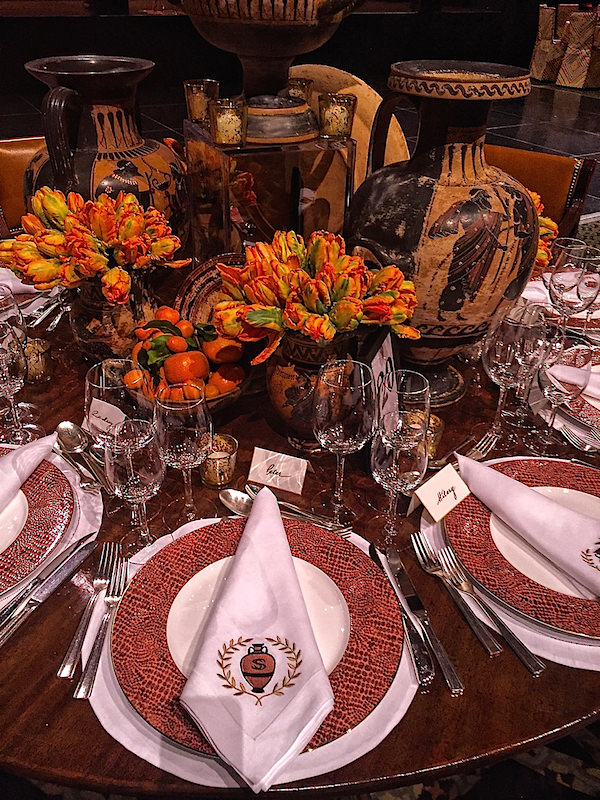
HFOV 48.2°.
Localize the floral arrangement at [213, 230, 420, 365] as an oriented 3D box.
[{"bbox_3d":[0.024,-0.149,0.962,0.300,0.180,0.270,2,34,0],"label":"floral arrangement"}]

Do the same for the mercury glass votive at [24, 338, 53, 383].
[{"bbox_3d":[-0.487,-0.070,1.235,0.057,0.065,0.057,2,34,0],"label":"mercury glass votive"}]

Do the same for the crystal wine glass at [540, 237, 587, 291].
[{"bbox_3d":[0.528,-0.218,1.374,0.084,0.213,0.084,15,36,18],"label":"crystal wine glass"}]

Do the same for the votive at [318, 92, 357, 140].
[{"bbox_3d":[0.060,-0.463,1.102,0.060,0.063,0.060,3,34,2],"label":"votive"}]

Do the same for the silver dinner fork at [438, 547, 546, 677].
[{"bbox_3d":[0.231,0.250,0.820,0.027,0.022,0.193,-14,36,-22],"label":"silver dinner fork"}]

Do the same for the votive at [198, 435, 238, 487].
[{"bbox_3d":[-0.124,0.094,1.005,0.059,0.063,0.059,-3,34,-7],"label":"votive"}]

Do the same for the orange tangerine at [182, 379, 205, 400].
[{"bbox_3d":[-0.167,-0.016,1.048,0.036,0.034,0.036,2,34,0],"label":"orange tangerine"}]

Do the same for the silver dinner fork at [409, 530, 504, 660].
[{"bbox_3d":[0.194,0.237,0.846,0.024,0.018,0.201,-9,36,-16],"label":"silver dinner fork"}]

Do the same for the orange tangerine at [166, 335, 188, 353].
[{"bbox_3d":[-0.199,-0.092,1.088,0.035,0.029,0.032,2,34,0],"label":"orange tangerine"}]

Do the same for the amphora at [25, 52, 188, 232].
[{"bbox_3d":[-0.378,-0.390,1.324,0.331,0.493,0.331,22,39,27],"label":"amphora"}]

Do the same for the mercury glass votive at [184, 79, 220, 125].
[{"bbox_3d":[-0.202,-0.607,1.353,0.073,0.082,0.073,-3,34,-7],"label":"mercury glass votive"}]

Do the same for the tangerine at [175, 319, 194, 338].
[{"bbox_3d":[-0.202,-0.125,1.173,0.034,0.033,0.034,2,34,0],"label":"tangerine"}]

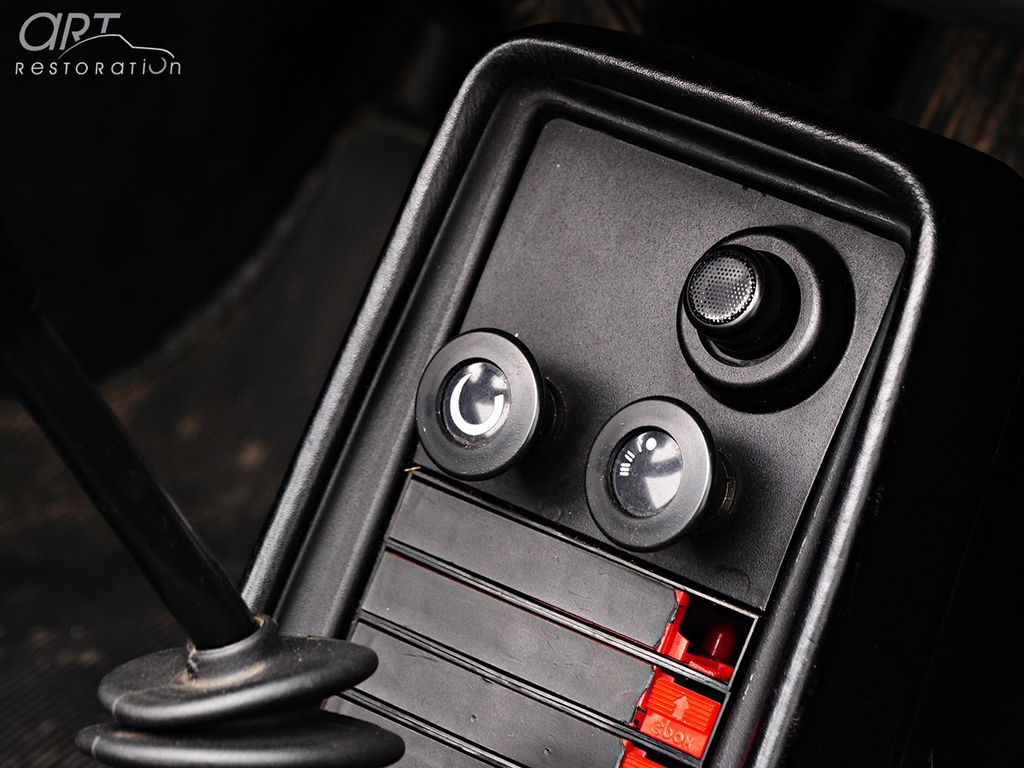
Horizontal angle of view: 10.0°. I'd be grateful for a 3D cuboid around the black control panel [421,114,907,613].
[{"bbox_3d":[0.028,-0.008,1.375,0.102,0.030,0.091,21,90,28],"label":"black control panel"}]

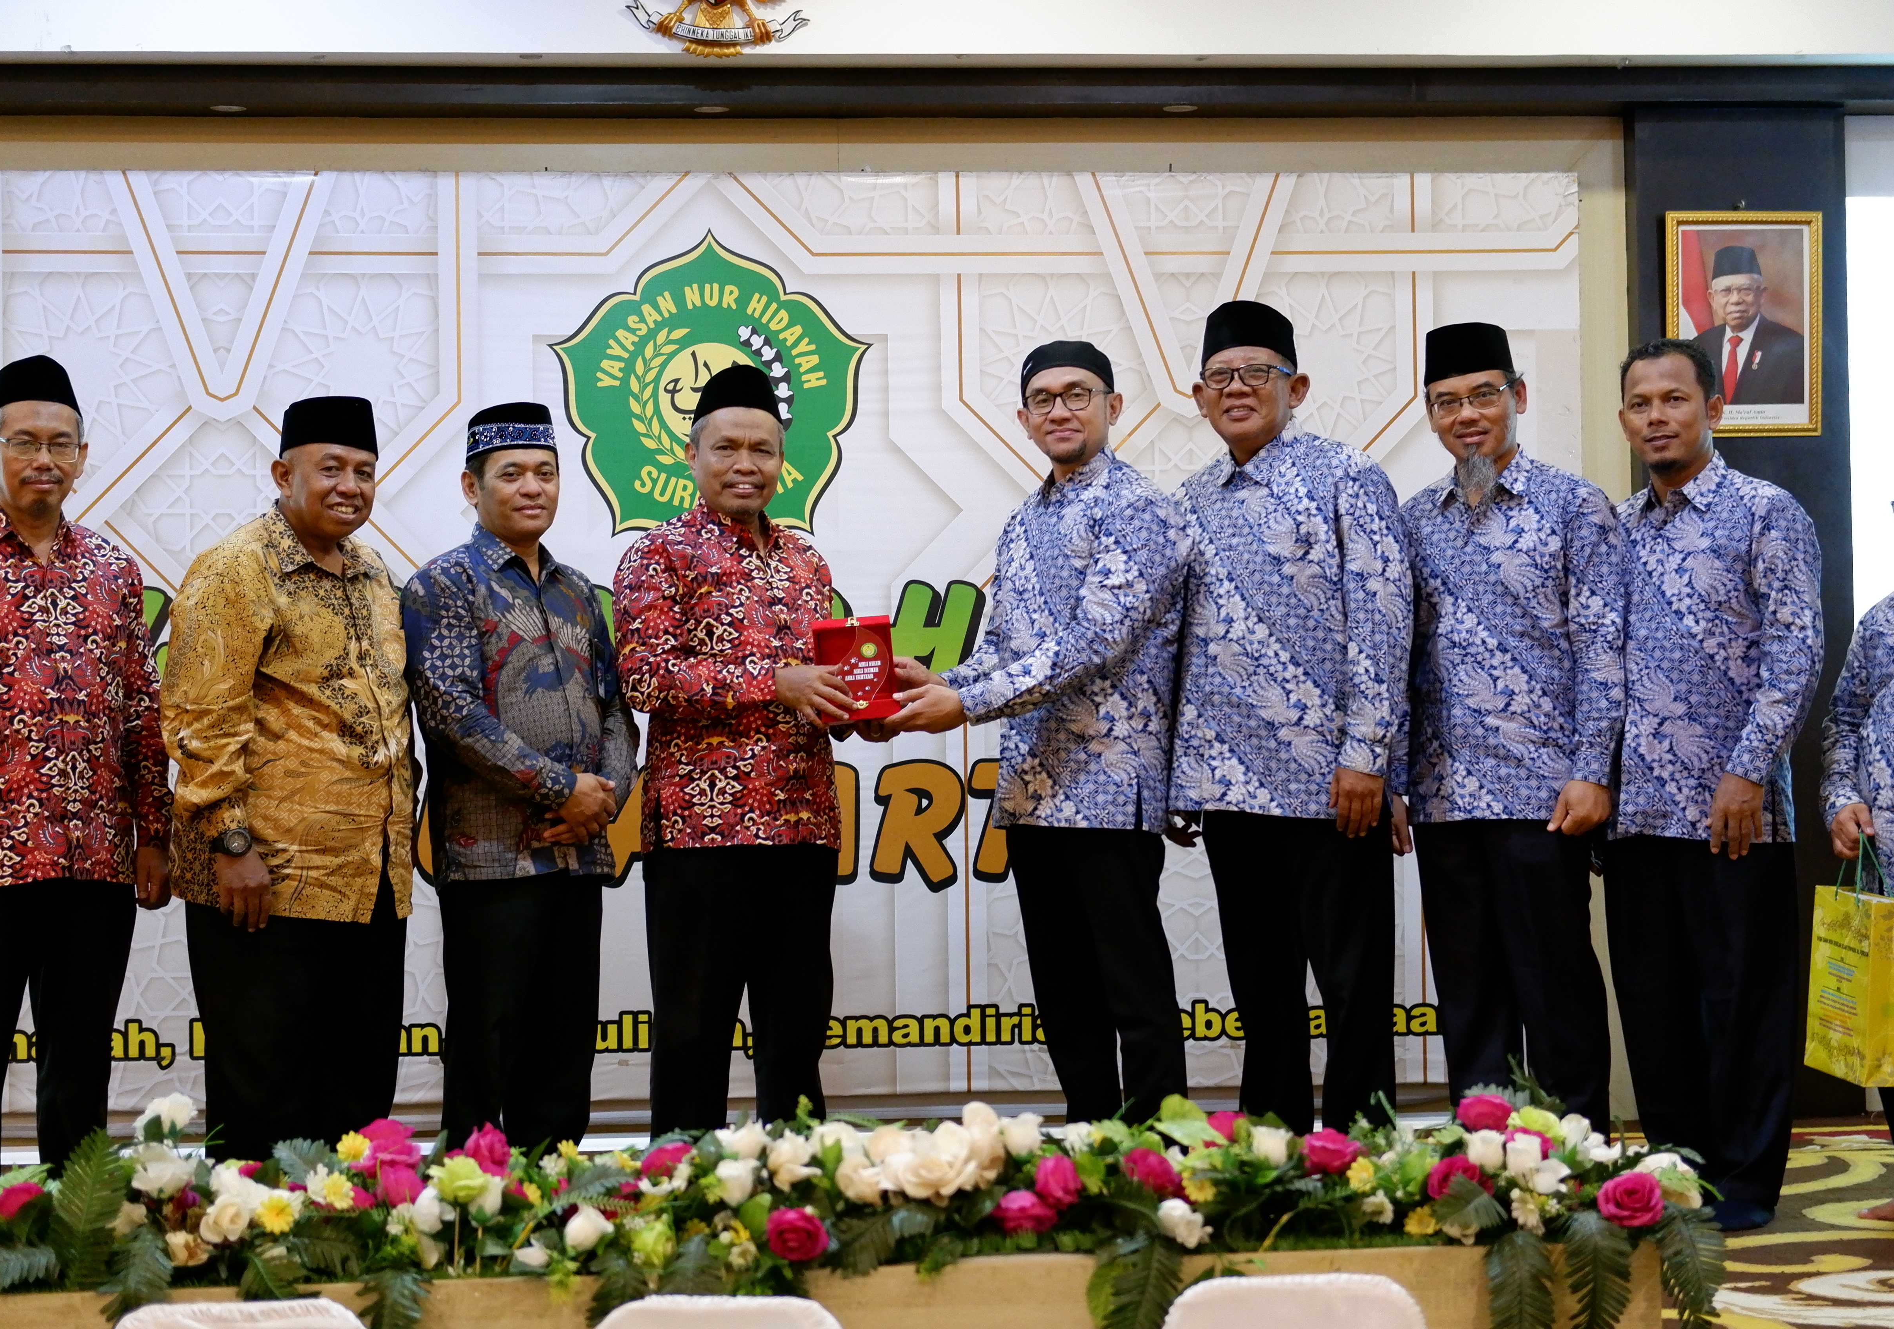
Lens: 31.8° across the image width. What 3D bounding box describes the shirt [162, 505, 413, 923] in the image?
[{"bbox_3d":[-1.192,0.091,6.050,0.500,0.755,0.340,0,-1,-44],"label":"shirt"}]

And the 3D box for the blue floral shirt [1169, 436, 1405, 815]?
[{"bbox_3d":[0.652,-0.063,6.420,0.530,0.735,0.330,-2,-1,40],"label":"blue floral shirt"}]

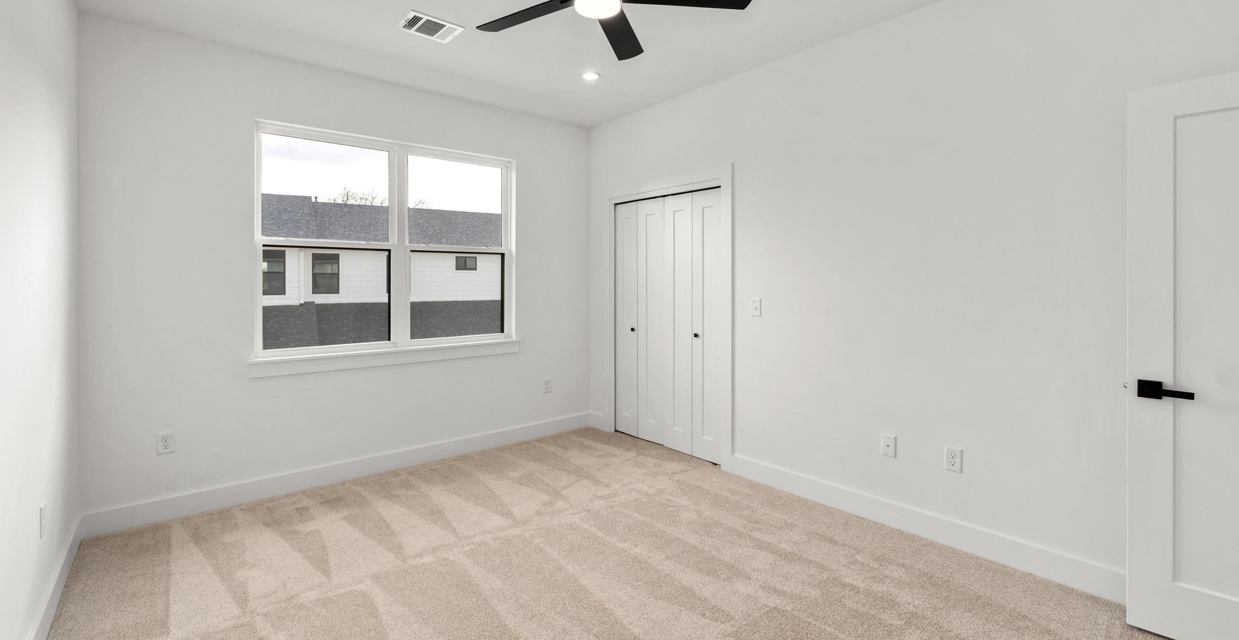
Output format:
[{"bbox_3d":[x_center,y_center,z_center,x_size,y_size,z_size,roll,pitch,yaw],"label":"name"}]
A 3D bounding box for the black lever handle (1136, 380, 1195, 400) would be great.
[{"bbox_3d":[1.981,0.260,1.874,0.062,0.064,0.145,-3,4,-41],"label":"black lever handle"}]

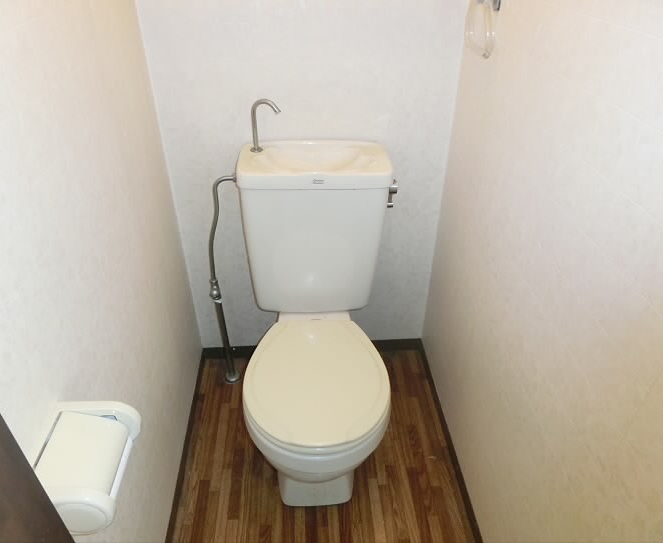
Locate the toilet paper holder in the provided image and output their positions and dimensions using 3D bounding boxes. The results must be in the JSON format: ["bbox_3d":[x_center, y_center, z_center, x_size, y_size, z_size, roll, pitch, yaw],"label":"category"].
[{"bbox_3d":[-0.356,0.287,0.747,0.110,0.102,0.163,-2,35,-3],"label":"toilet paper holder"}]

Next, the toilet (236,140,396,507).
[{"bbox_3d":[-0.043,0.176,1.374,0.400,0.847,0.671,-1,35,-1],"label":"toilet"}]

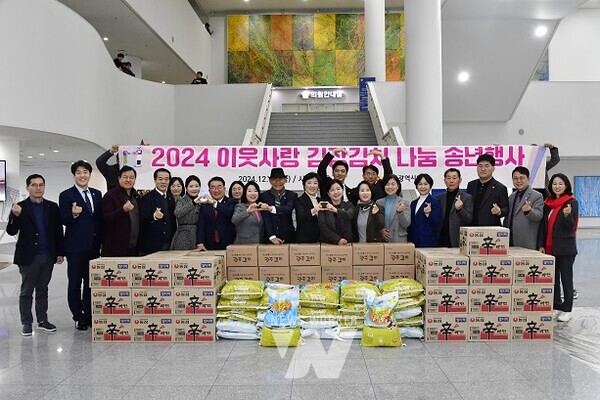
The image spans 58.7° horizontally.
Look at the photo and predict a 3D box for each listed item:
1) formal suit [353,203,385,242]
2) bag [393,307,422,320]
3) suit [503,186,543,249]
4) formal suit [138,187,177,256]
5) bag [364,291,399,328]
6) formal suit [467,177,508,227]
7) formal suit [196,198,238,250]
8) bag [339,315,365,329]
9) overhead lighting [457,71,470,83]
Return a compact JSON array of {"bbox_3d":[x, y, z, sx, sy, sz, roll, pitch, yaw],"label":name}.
[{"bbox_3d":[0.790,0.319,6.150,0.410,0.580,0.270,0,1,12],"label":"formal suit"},{"bbox_3d":[1.019,1.116,5.460,0.410,0.120,0.470,-5,1,2],"label":"bag"},{"bbox_3d":[2.575,0.253,6.200,0.480,0.820,0.310,1,2,38],"label":"suit"},{"bbox_3d":[-1.657,0.260,6.200,0.500,0.780,0.300,0,0,-7],"label":"formal suit"},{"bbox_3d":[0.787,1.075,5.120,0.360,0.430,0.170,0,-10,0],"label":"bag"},{"bbox_3d":[2.244,0.078,6.400,0.500,0.720,0.300,1,1,27],"label":"formal suit"},{"bbox_3d":[-0.972,0.632,6.280,0.500,1.360,0.320,-1,1,-5],"label":"formal suit"},{"bbox_3d":[0.600,1.220,5.530,0.400,0.115,0.460,-1,0,2],"label":"bag"},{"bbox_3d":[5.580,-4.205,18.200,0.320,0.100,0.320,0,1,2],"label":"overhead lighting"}]

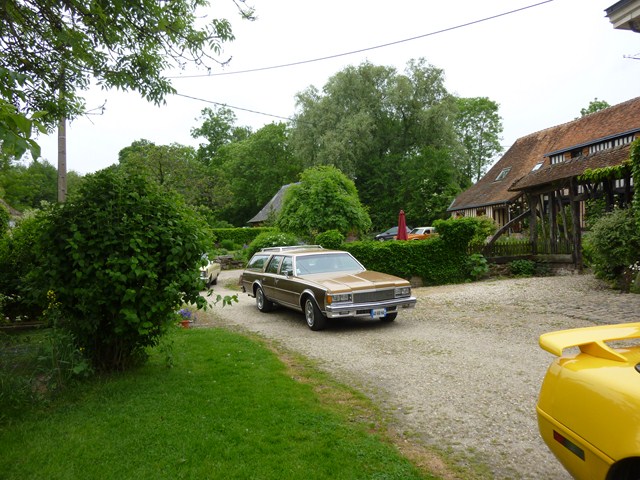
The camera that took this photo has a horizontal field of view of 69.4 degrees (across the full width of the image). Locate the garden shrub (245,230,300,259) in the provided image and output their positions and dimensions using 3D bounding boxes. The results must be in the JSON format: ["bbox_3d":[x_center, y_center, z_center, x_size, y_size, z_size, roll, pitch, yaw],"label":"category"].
[{"bbox_3d":[-2.107,0.288,20.500,2.450,1.450,2.100,-1,-1,-6],"label":"garden shrub"}]

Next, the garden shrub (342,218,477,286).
[{"bbox_3d":[3.088,0.354,15.600,5.600,2.300,1.300,-1,-1,-30],"label":"garden shrub"}]

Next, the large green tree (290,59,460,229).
[{"bbox_3d":[5.163,-8.420,43.000,15.800,17.200,14.500,-1,-1,6],"label":"large green tree"}]

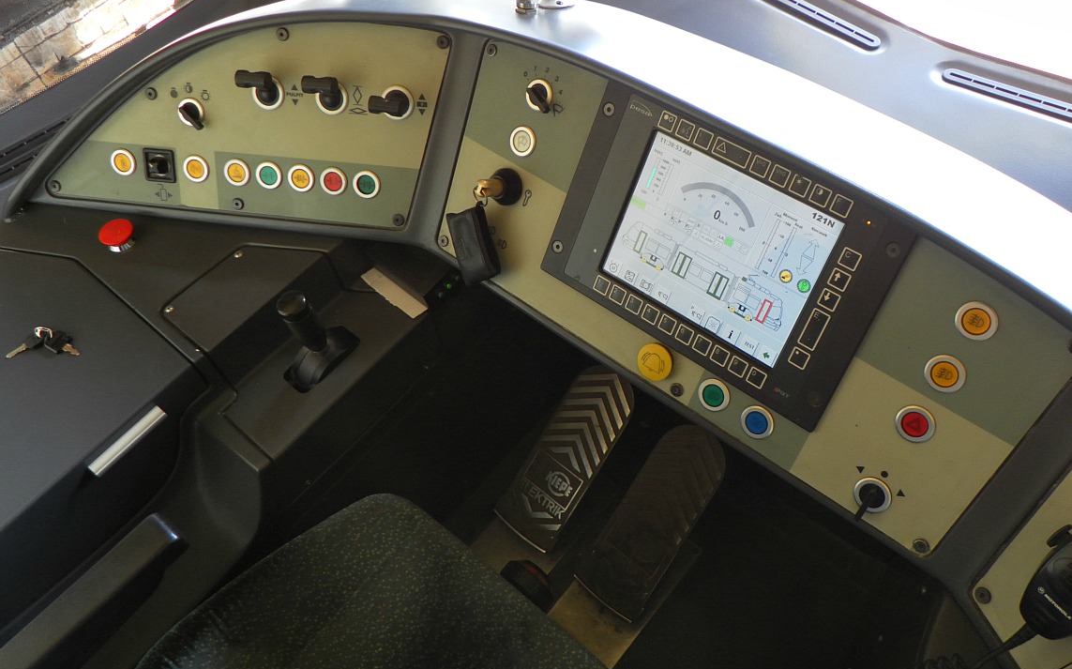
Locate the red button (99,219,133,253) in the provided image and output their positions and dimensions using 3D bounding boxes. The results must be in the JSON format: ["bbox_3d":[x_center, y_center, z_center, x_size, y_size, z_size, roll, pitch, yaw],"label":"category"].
[{"bbox_3d":[-0.534,-0.124,1.026,0.042,0.029,0.042,-3,54,5],"label":"red button"}]

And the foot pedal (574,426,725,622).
[{"bbox_3d":[0.188,0.286,1.260,0.116,0.035,0.300,33,89,26],"label":"foot pedal"}]

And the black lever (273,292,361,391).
[{"bbox_3d":[-0.270,-0.004,0.947,0.042,0.119,0.097,33,64,26],"label":"black lever"}]

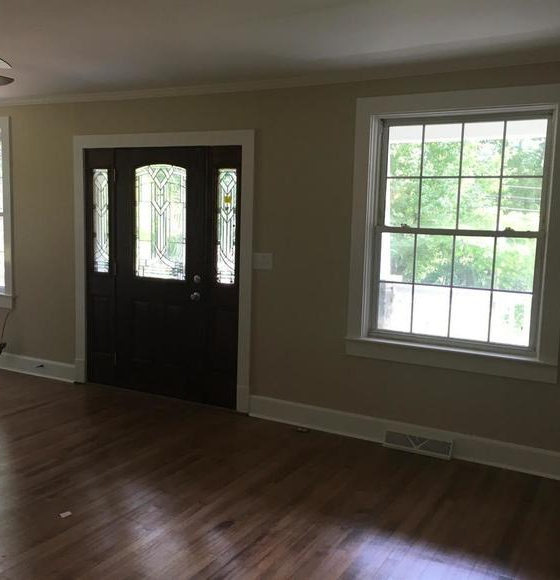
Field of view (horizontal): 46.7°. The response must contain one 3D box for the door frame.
[{"bbox_3d":[-0.977,-0.170,5.315,1.811,2.165,0.120,5,8,28],"label":"door frame"}]

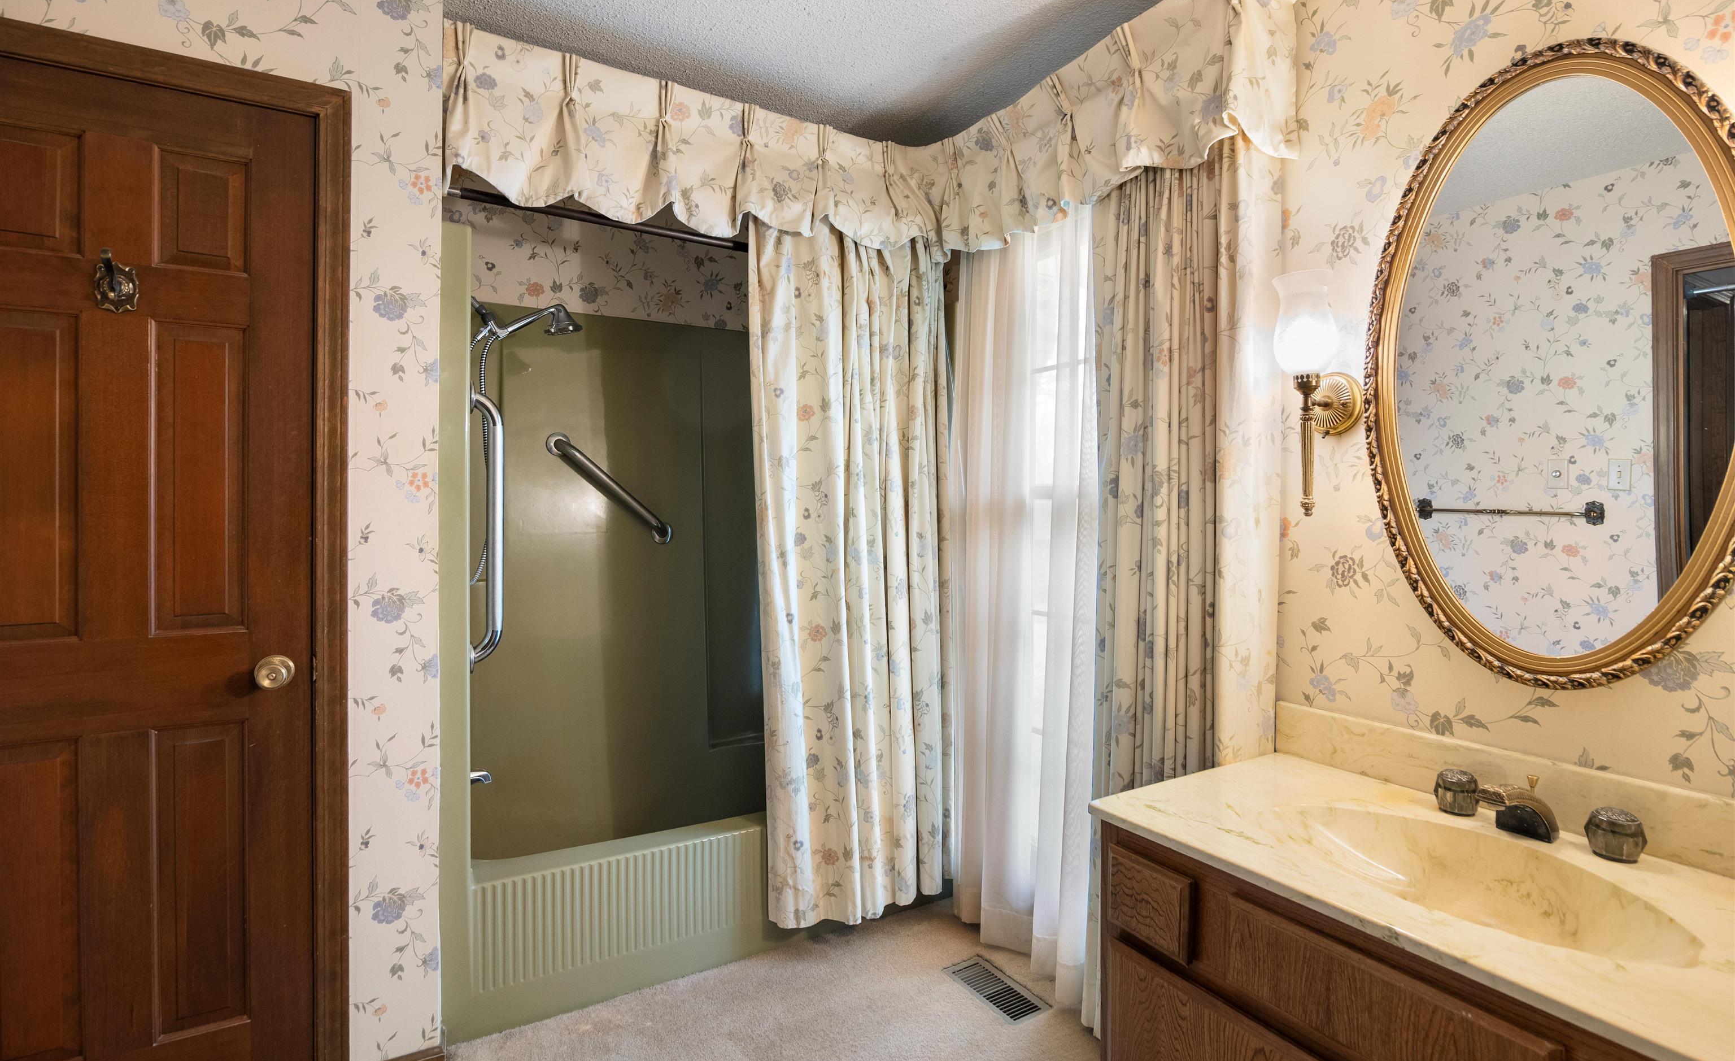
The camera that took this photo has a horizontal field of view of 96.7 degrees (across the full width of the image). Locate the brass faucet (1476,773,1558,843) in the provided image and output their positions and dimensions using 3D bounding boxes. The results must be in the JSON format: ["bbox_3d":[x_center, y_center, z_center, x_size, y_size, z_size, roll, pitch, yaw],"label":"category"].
[{"bbox_3d":[0.960,0.416,1.147,0.155,0.090,0.068,0,0,-29],"label":"brass faucet"}]

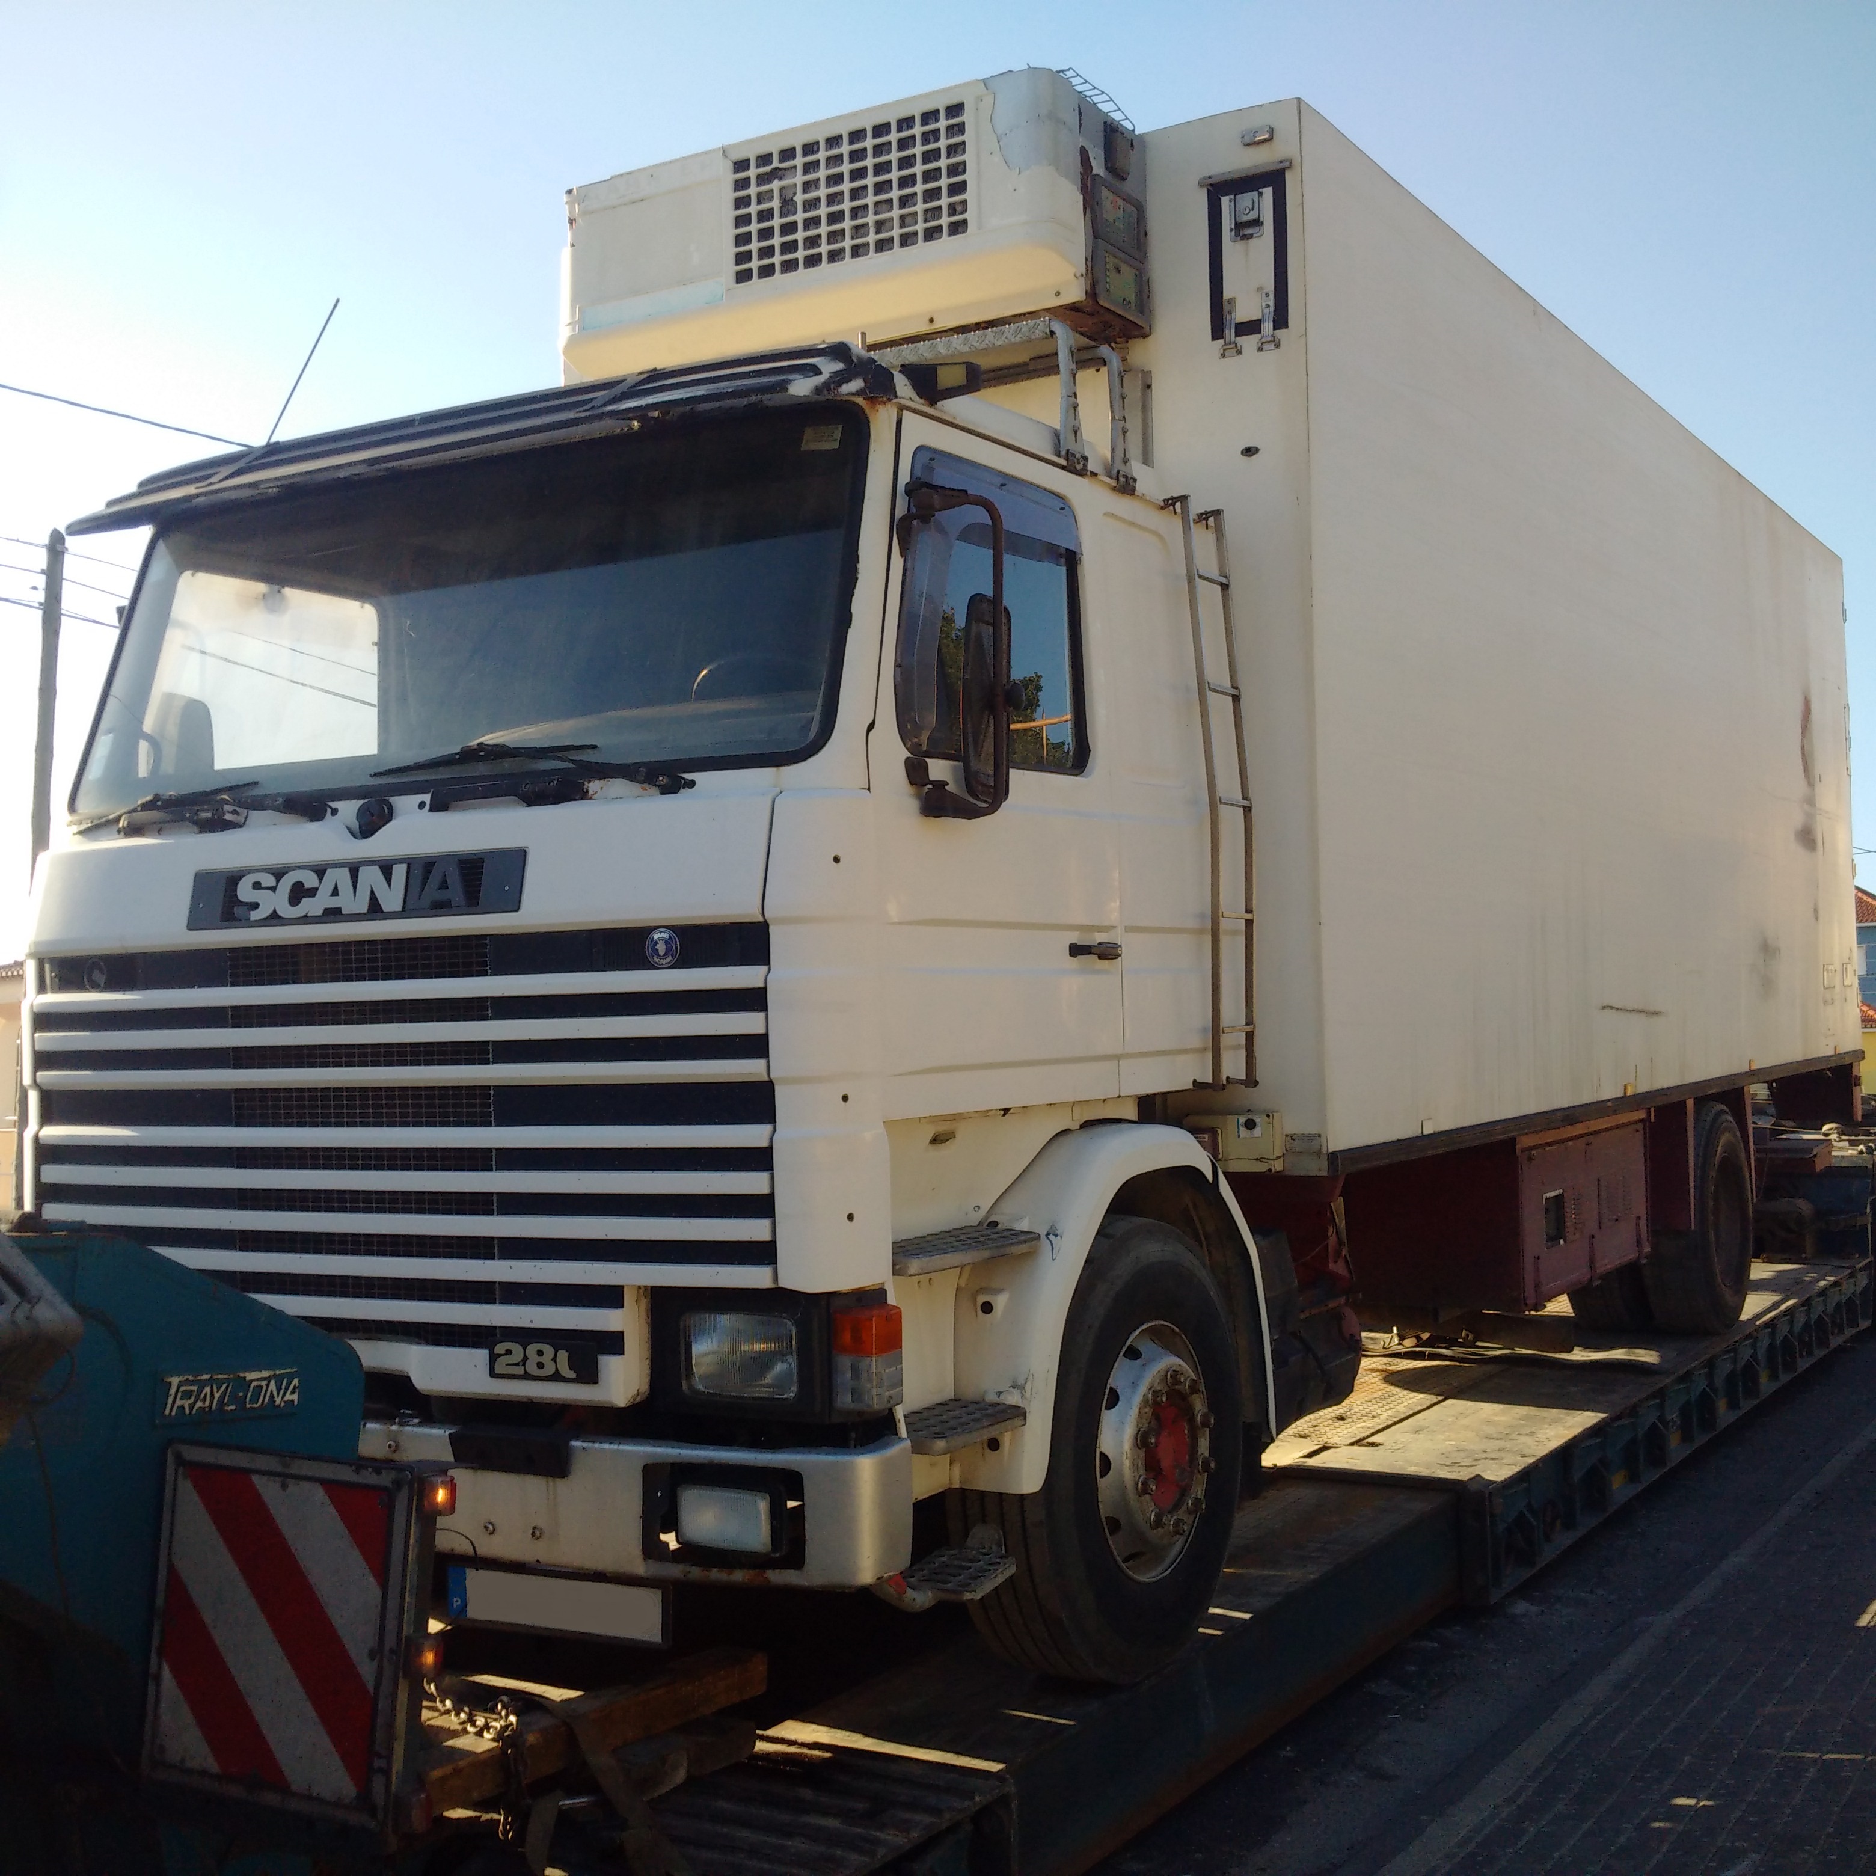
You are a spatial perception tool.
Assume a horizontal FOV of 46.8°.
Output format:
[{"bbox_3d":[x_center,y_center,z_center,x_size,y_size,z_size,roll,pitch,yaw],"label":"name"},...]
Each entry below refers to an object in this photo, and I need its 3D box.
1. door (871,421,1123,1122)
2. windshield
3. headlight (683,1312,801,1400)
[{"bbox_3d":[0.071,-0.322,4.371,0.170,1.320,1.030,-3,-2,29],"label":"door"},{"bbox_3d":[-1.084,-0.684,4.681,2.080,0.780,0.160,-3,-17,29],"label":"windshield"},{"bbox_3d":[-0.352,0.769,4.072,0.245,0.160,0.120,-3,-2,29],"label":"headlight"}]

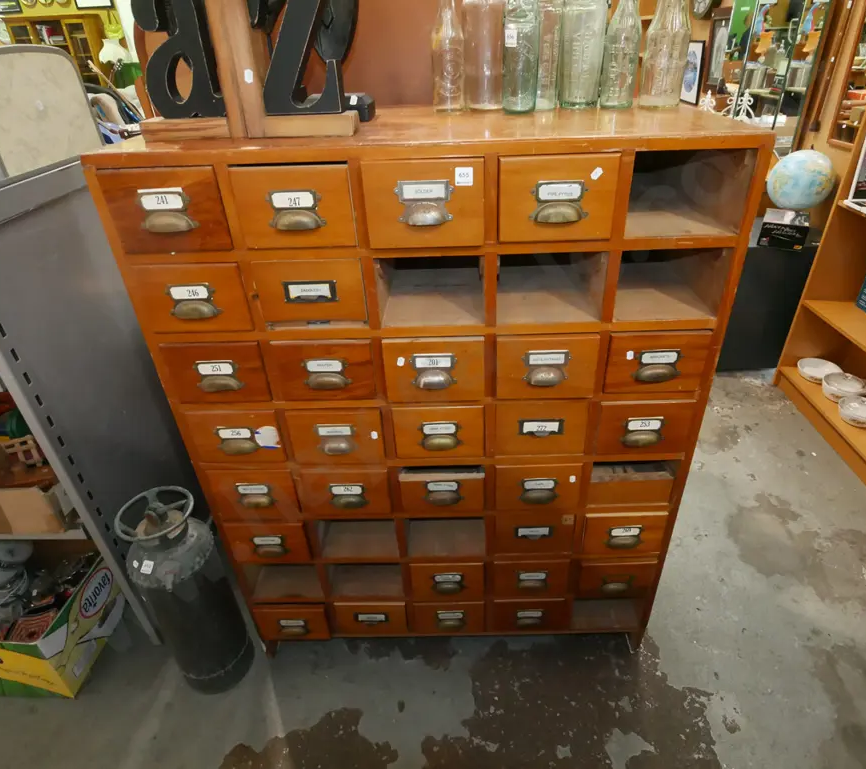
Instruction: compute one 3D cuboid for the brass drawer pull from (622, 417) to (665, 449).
[{"bbox_3d":[0.407,0.093,1.033,0.081,0.059,0.020,-2,32,3],"label":"brass drawer pull"}]

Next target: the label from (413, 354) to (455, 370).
[{"bbox_3d":[0.002,-0.041,0.962,0.074,0.028,0.004,-2,32,3],"label":"label"}]

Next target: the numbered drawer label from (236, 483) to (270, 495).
[{"bbox_3d":[-0.361,0.209,1.065,0.065,0.029,0.003,-2,32,2],"label":"numbered drawer label"}]

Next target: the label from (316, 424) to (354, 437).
[{"bbox_3d":[-0.185,0.087,1.010,0.068,0.027,0.005,-3,32,2],"label":"label"}]

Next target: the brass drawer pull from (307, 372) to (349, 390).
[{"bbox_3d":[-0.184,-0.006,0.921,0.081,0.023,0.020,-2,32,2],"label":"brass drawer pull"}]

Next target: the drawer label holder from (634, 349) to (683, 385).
[{"bbox_3d":[0.389,-0.031,0.907,0.086,0.049,0.023,-2,32,2],"label":"drawer label holder"}]

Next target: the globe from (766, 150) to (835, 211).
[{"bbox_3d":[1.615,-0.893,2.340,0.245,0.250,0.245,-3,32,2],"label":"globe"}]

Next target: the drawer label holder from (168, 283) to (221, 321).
[{"bbox_3d":[-0.385,-0.132,0.846,0.082,0.052,0.023,-2,32,2],"label":"drawer label holder"}]

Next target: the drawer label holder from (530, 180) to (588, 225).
[{"bbox_3d":[0.189,-0.275,0.806,0.086,0.059,0.020,-2,32,3],"label":"drawer label holder"}]

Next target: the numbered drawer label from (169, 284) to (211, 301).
[{"bbox_3d":[-0.414,-0.157,0.906,0.071,0.028,0.004,-2,32,3],"label":"numbered drawer label"}]

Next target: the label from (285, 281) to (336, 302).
[{"bbox_3d":[-0.195,-0.146,0.848,0.086,0.034,0.009,-2,32,2],"label":"label"}]

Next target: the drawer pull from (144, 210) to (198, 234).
[{"bbox_3d":[-0.391,-0.242,0.794,0.076,0.029,0.021,-3,32,2],"label":"drawer pull"}]

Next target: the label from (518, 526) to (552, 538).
[{"bbox_3d":[0.217,0.319,1.135,0.078,0.033,0.009,-2,32,2],"label":"label"}]

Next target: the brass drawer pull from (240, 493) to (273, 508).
[{"bbox_3d":[-0.379,0.252,1.150,0.070,0.027,0.018,-2,32,3],"label":"brass drawer pull"}]

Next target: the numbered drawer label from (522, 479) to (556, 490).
[{"bbox_3d":[0.222,0.210,1.116,0.071,0.028,0.004,-2,32,3],"label":"numbered drawer label"}]

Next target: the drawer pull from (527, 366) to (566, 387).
[{"bbox_3d":[0.203,-0.015,0.965,0.073,0.028,0.018,-2,32,3],"label":"drawer pull"}]

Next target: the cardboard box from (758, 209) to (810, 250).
[{"bbox_3d":[1.507,-0.662,2.276,0.157,0.100,0.220,17,38,30],"label":"cardboard box"}]

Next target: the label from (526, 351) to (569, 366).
[{"bbox_3d":[0.204,-0.046,0.953,0.074,0.028,0.004,-2,32,3],"label":"label"}]

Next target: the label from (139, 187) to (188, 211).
[{"bbox_3d":[-0.395,-0.269,0.776,0.065,0.030,0.003,-2,32,2],"label":"label"}]

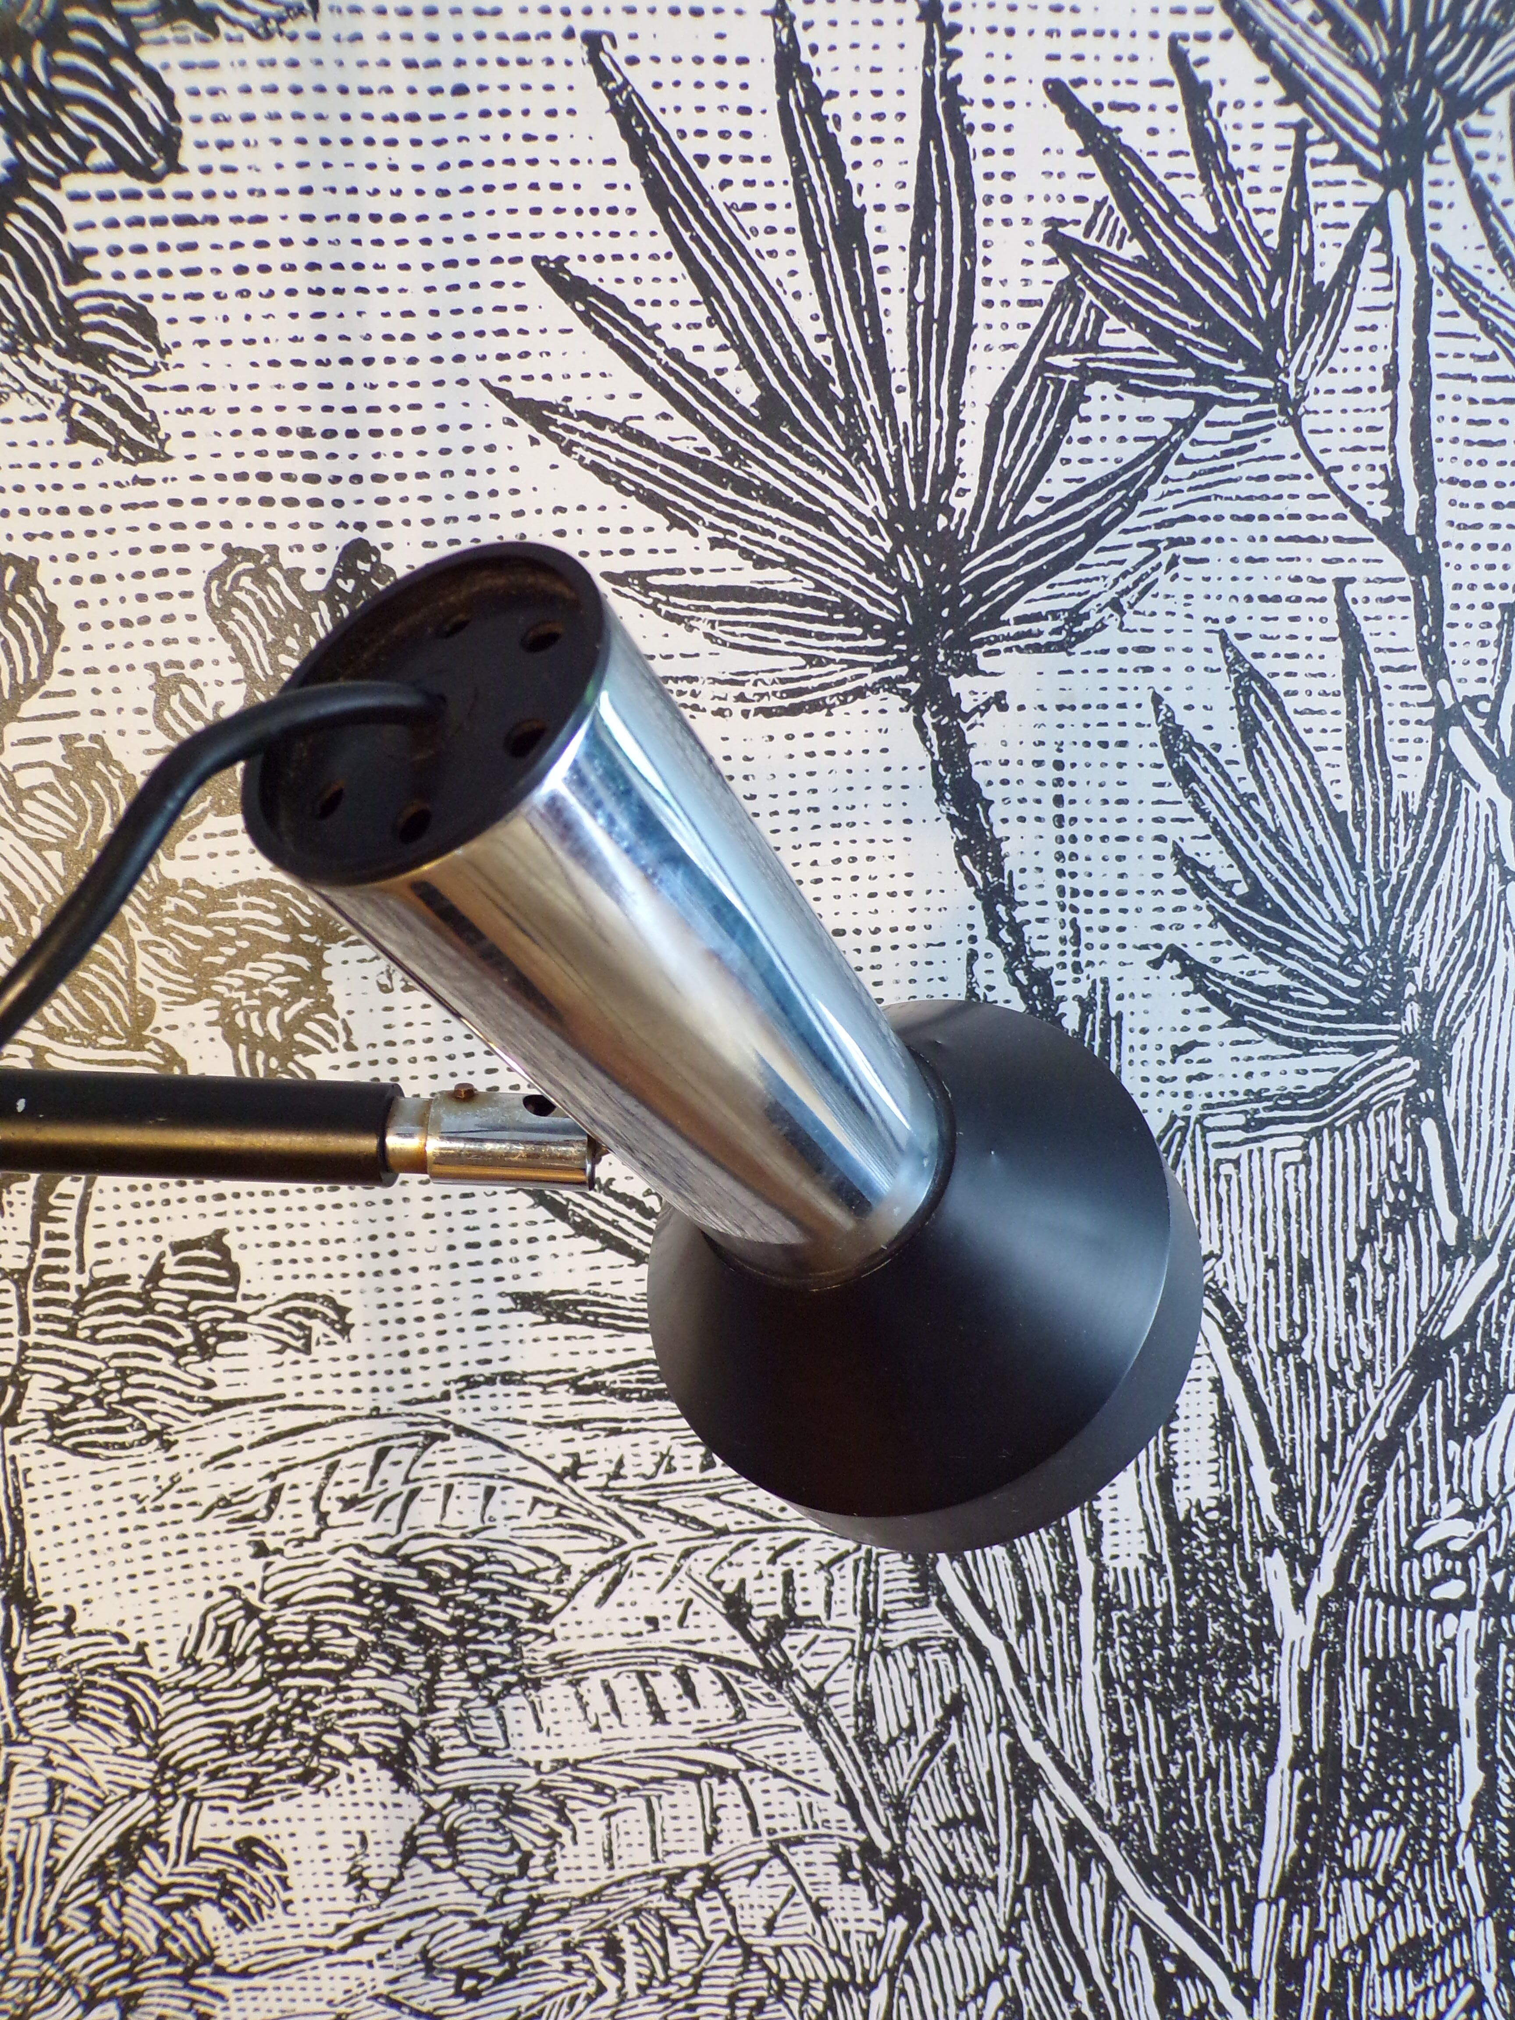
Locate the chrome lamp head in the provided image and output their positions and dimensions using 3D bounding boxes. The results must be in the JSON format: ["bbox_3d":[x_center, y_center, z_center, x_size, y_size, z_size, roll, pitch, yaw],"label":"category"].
[{"bbox_3d":[0.001,0.016,0.287,0.137,0.137,0.238,8,-25,31],"label":"chrome lamp head"}]

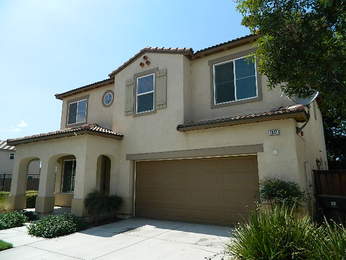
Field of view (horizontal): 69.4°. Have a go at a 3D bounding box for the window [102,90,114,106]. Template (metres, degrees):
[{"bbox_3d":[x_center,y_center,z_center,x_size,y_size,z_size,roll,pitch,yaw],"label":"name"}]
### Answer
[{"bbox_3d":[-3.169,-1.545,12.189,0.800,0.820,0.100,-6,-11,31],"label":"window"}]

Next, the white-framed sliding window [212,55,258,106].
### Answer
[{"bbox_3d":[2.193,-1.761,8.911,1.620,1.620,0.100,-6,-11,31],"label":"white-framed sliding window"}]

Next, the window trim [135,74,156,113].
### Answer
[{"bbox_3d":[-1.106,-1.490,10.136,1.020,1.620,0.100,-6,-11,31],"label":"window trim"}]

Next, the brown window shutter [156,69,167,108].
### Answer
[{"bbox_3d":[-0.461,-1.598,9.719,0.500,1.580,0.050,-6,-11,31],"label":"brown window shutter"}]

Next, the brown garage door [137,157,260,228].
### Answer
[{"bbox_3d":[0.556,2.118,8.861,4.850,2.160,0.080,-6,-11,31],"label":"brown garage door"}]

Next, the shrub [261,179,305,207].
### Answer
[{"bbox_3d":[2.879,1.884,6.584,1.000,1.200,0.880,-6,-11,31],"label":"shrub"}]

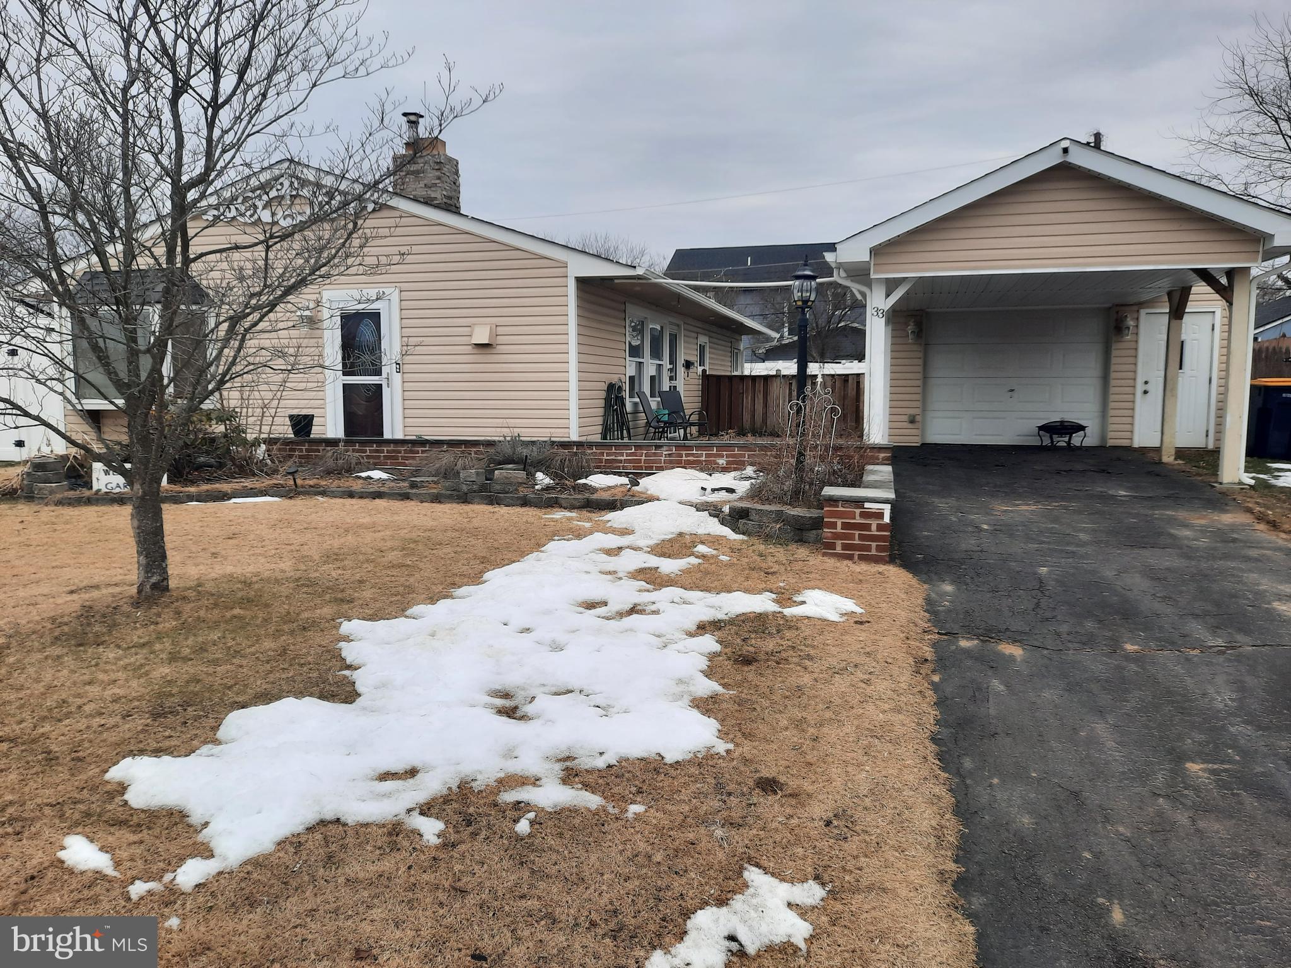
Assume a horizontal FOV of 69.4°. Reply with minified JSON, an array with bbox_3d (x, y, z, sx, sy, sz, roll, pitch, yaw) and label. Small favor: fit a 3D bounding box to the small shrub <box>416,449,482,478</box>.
[{"bbox_3d":[-1.954,-0.210,9.396,0.650,0.310,0.600,1,6,14],"label":"small shrub"}]

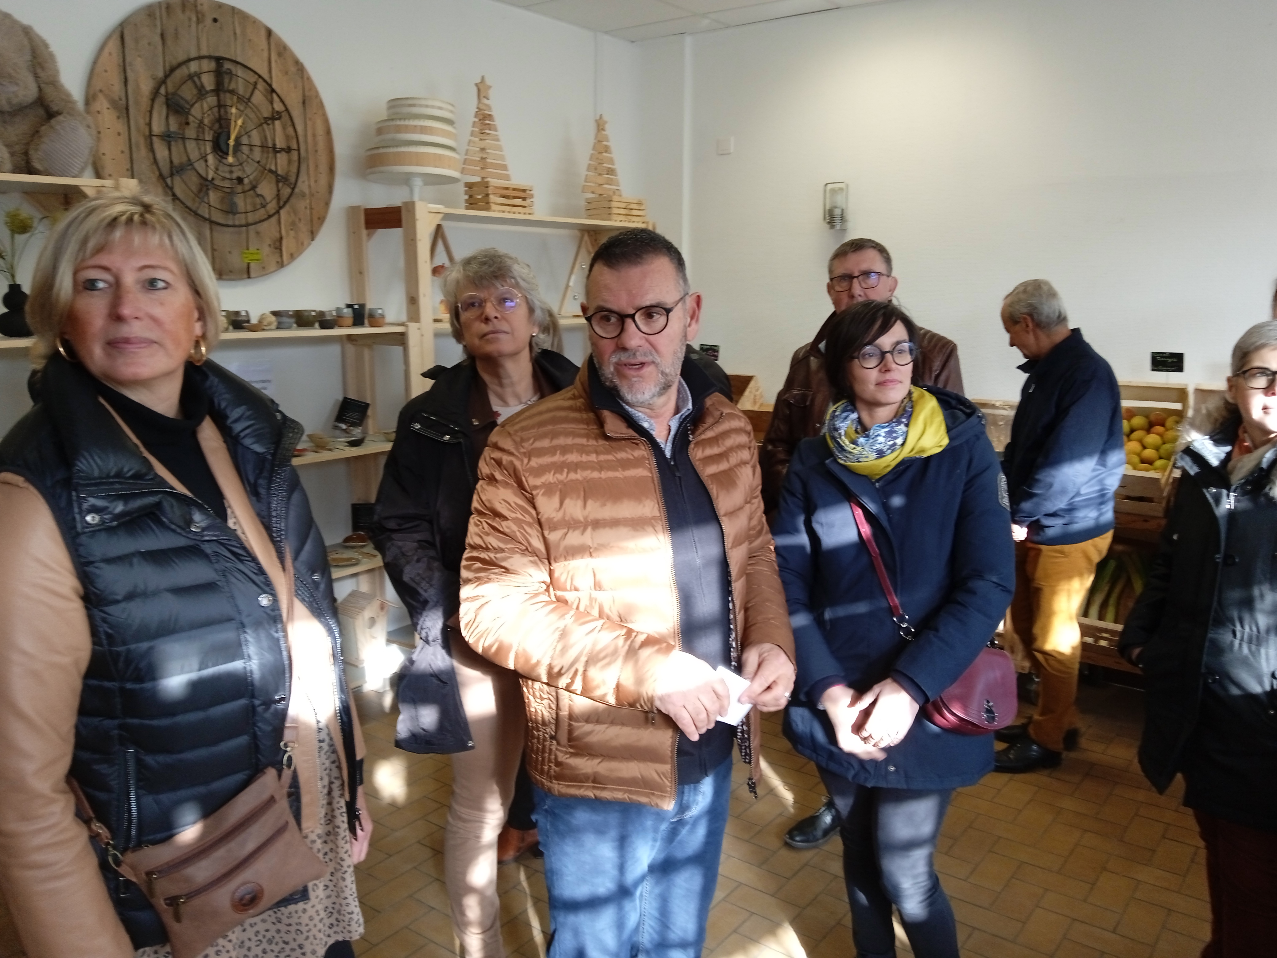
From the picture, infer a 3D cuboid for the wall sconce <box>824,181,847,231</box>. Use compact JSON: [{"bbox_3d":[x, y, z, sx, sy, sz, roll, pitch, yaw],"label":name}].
[{"bbox_3d":[0.960,-1.328,5.027,0.115,0.225,0.110,8,13,37],"label":"wall sconce"}]

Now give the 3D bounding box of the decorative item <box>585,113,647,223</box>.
[{"bbox_3d":[-0.121,-1.549,5.181,0.190,0.520,0.310,8,13,37],"label":"decorative item"}]

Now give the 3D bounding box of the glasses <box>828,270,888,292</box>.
[{"bbox_3d":[0.601,-0.523,2.779,0.138,0.043,0.140,0,3,27],"label":"glasses"}]

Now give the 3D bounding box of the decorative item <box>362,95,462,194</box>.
[{"bbox_3d":[-0.937,-1.349,4.272,0.400,0.430,0.400,0,11,0],"label":"decorative item"}]

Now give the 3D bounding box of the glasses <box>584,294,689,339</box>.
[{"bbox_3d":[0.002,-0.255,1.560,0.138,0.046,0.140,-2,20,15],"label":"glasses"}]

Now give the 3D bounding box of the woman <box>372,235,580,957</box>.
[{"bbox_3d":[-0.321,0.390,2.251,0.520,1.740,0.360,-3,11,-18],"label":"woman"}]

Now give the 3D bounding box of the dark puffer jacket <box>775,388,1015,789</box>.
[{"bbox_3d":[0.523,0.221,2.158,0.480,0.810,0.350,3,11,16],"label":"dark puffer jacket"}]

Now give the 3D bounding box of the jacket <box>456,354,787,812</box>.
[{"bbox_3d":[-0.030,0.151,1.616,0.500,0.690,0.360,-4,11,-20],"label":"jacket"}]

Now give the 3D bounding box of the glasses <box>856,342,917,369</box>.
[{"bbox_3d":[0.504,-0.259,2.134,0.136,0.049,0.138,-4,10,4],"label":"glasses"}]

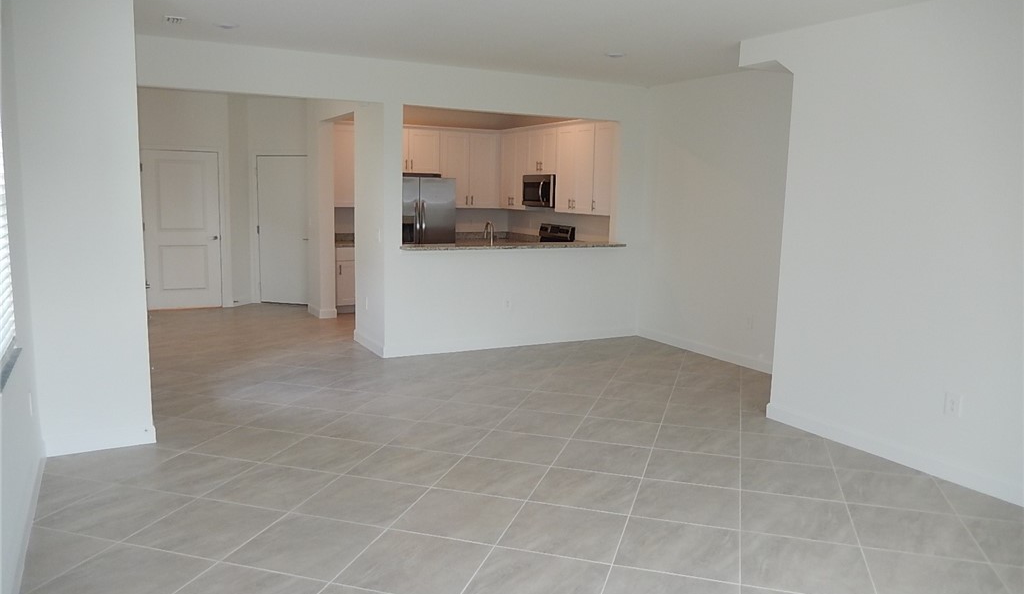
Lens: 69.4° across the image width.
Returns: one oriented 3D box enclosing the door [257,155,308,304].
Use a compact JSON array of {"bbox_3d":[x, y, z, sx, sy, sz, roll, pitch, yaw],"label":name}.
[{"bbox_3d":[-3.120,-0.907,10.124,0.775,2.030,0.045,3,8,16],"label":"door"}]

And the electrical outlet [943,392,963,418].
[{"bbox_3d":[2.397,0.587,4.022,0.012,0.122,0.080,-3,8,-27],"label":"electrical outlet"}]

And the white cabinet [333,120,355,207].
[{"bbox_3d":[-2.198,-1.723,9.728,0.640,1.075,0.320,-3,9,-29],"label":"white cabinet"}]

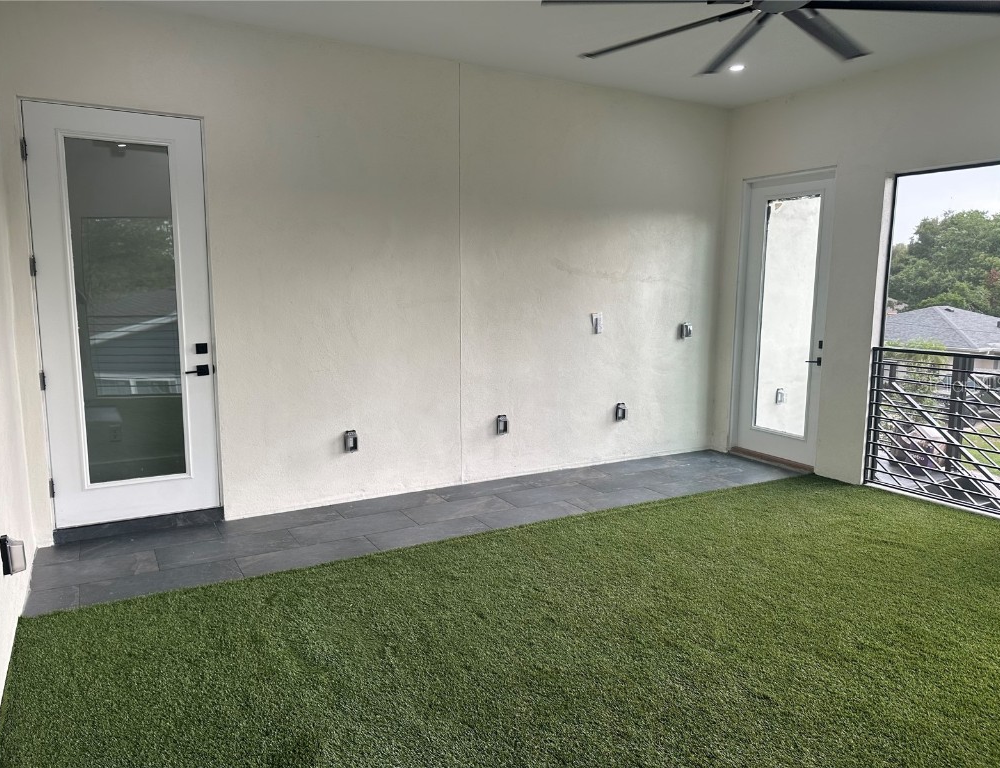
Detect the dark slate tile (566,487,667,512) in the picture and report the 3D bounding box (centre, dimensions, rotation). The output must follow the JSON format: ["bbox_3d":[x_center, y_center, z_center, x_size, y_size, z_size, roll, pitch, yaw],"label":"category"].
[{"bbox_3d":[0.881,0.854,5.205,0.759,0.012,0.340,-4,9,-30],"label":"dark slate tile"}]

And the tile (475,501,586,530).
[{"bbox_3d":[0.223,0.900,4.829,0.759,0.012,0.340,-4,9,-30],"label":"tile"}]

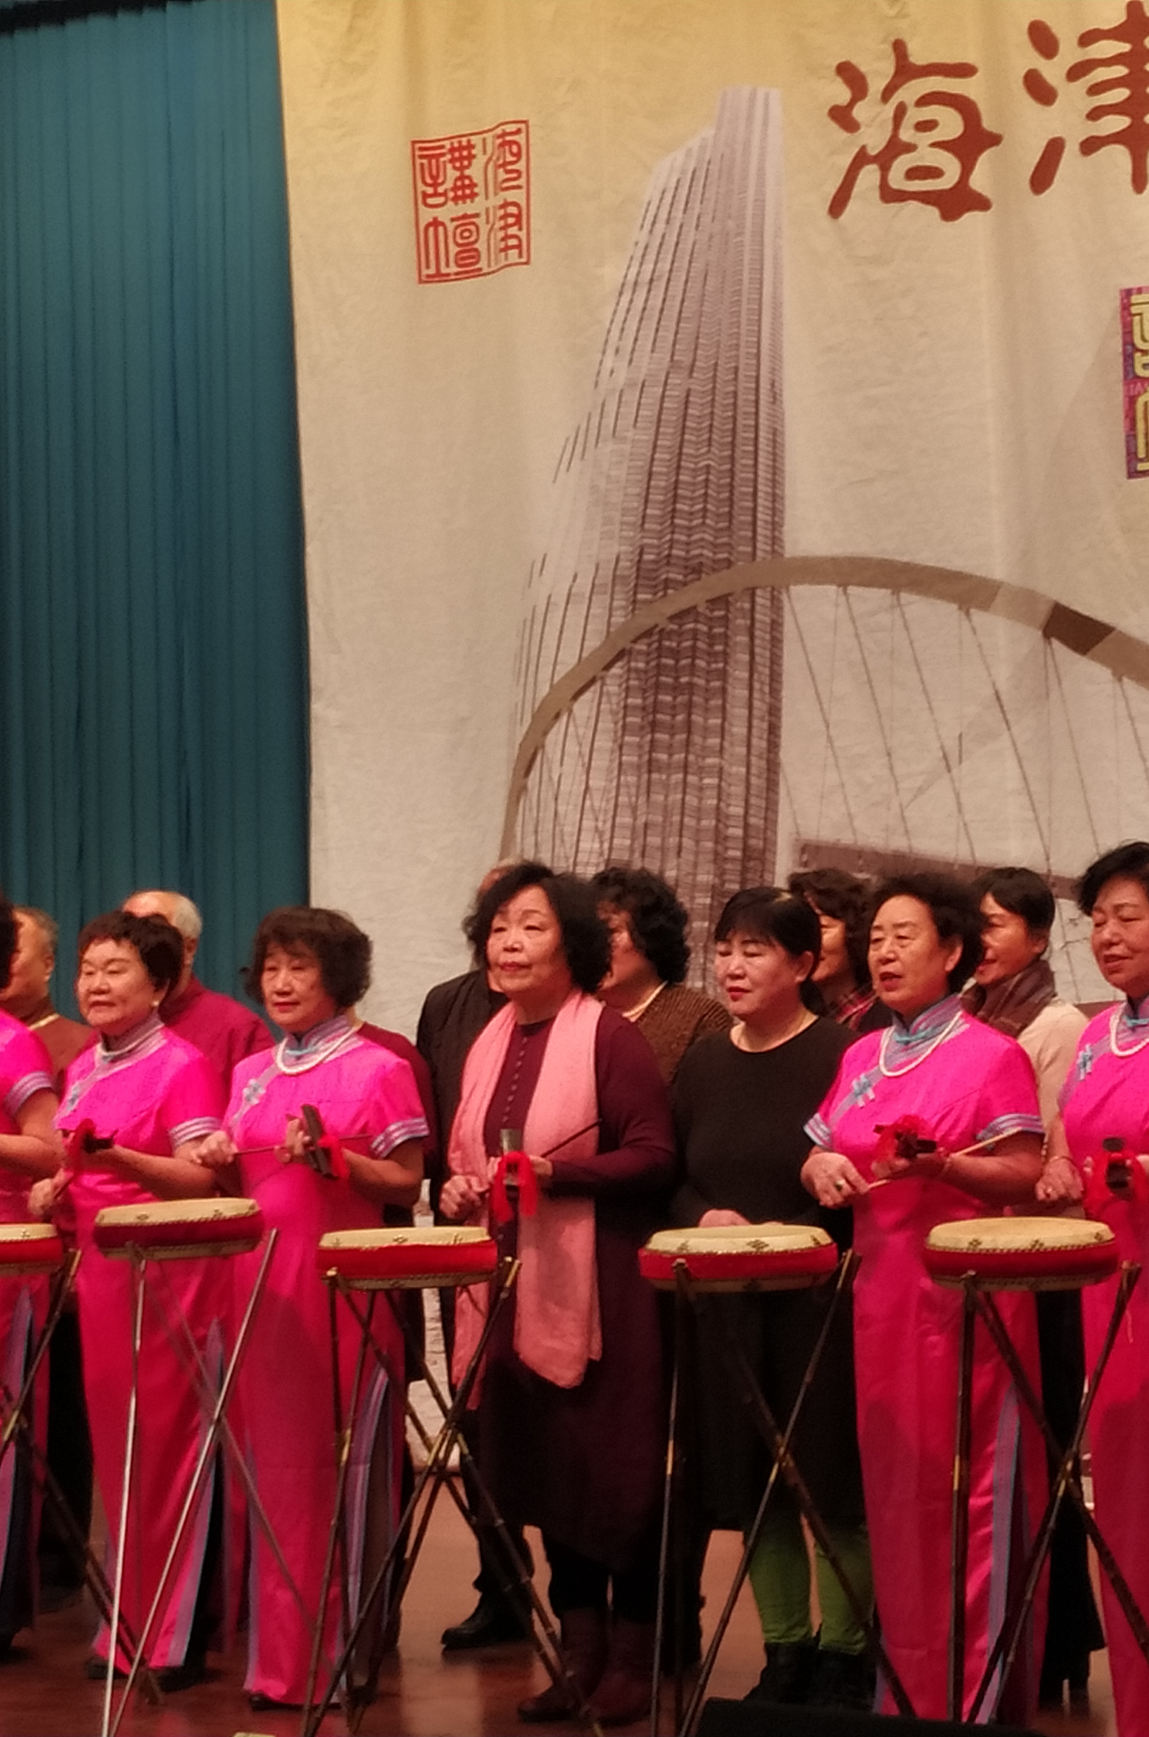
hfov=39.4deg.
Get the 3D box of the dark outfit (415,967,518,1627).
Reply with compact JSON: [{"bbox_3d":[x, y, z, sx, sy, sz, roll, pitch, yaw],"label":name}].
[{"bbox_3d":[-0.146,0.890,3.460,0.490,1.410,0.310,-3,-3,22],"label":"dark outfit"}]

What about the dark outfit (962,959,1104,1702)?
[{"bbox_3d":[0.883,0.873,3.090,0.460,1.410,0.320,-4,-4,38],"label":"dark outfit"}]

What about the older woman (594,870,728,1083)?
[{"bbox_3d":[0.149,0.824,3.270,0.470,1.620,0.320,-3,-3,24],"label":"older woman"}]

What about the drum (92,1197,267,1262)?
[{"bbox_3d":[-0.758,0.688,3.070,0.325,0.085,0.325,-6,-3,16],"label":"drum"}]

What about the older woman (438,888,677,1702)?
[{"bbox_3d":[-0.029,0.816,3.060,0.470,1.630,0.380,-4,-3,26],"label":"older woman"}]

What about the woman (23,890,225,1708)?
[{"bbox_3d":[-0.908,0.879,3.270,0.450,1.590,0.380,-3,-3,20],"label":"woman"}]

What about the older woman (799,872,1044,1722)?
[{"bbox_3d":[0.628,0.805,2.880,0.470,1.585,0.380,-4,-3,35],"label":"older woman"}]

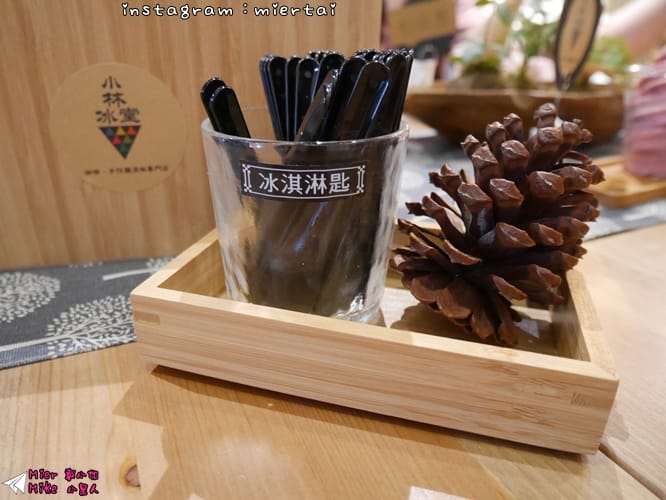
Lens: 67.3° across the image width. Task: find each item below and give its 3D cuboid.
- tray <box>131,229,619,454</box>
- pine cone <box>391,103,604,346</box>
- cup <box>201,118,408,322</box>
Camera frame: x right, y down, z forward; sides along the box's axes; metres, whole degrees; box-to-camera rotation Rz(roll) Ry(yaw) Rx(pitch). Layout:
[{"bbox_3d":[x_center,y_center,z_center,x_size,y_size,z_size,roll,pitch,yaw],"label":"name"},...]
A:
[{"bbox_3d":[0.020,0.021,0.240,0.183,0.033,0.117,7,26,15],"label":"tray"},{"bbox_3d":[0.066,-0.008,0.211,0.077,0.099,0.077,18,22,9],"label":"pine cone"},{"bbox_3d":[-0.013,-0.017,0.245,0.091,0.089,0.091,0,25,0],"label":"cup"}]

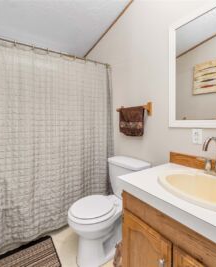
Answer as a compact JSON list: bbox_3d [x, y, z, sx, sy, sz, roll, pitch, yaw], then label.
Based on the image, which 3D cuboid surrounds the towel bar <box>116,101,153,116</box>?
[{"bbox_3d":[0.246,-0.242,1.397,0.090,0.135,0.470,0,1,-31],"label":"towel bar"}]

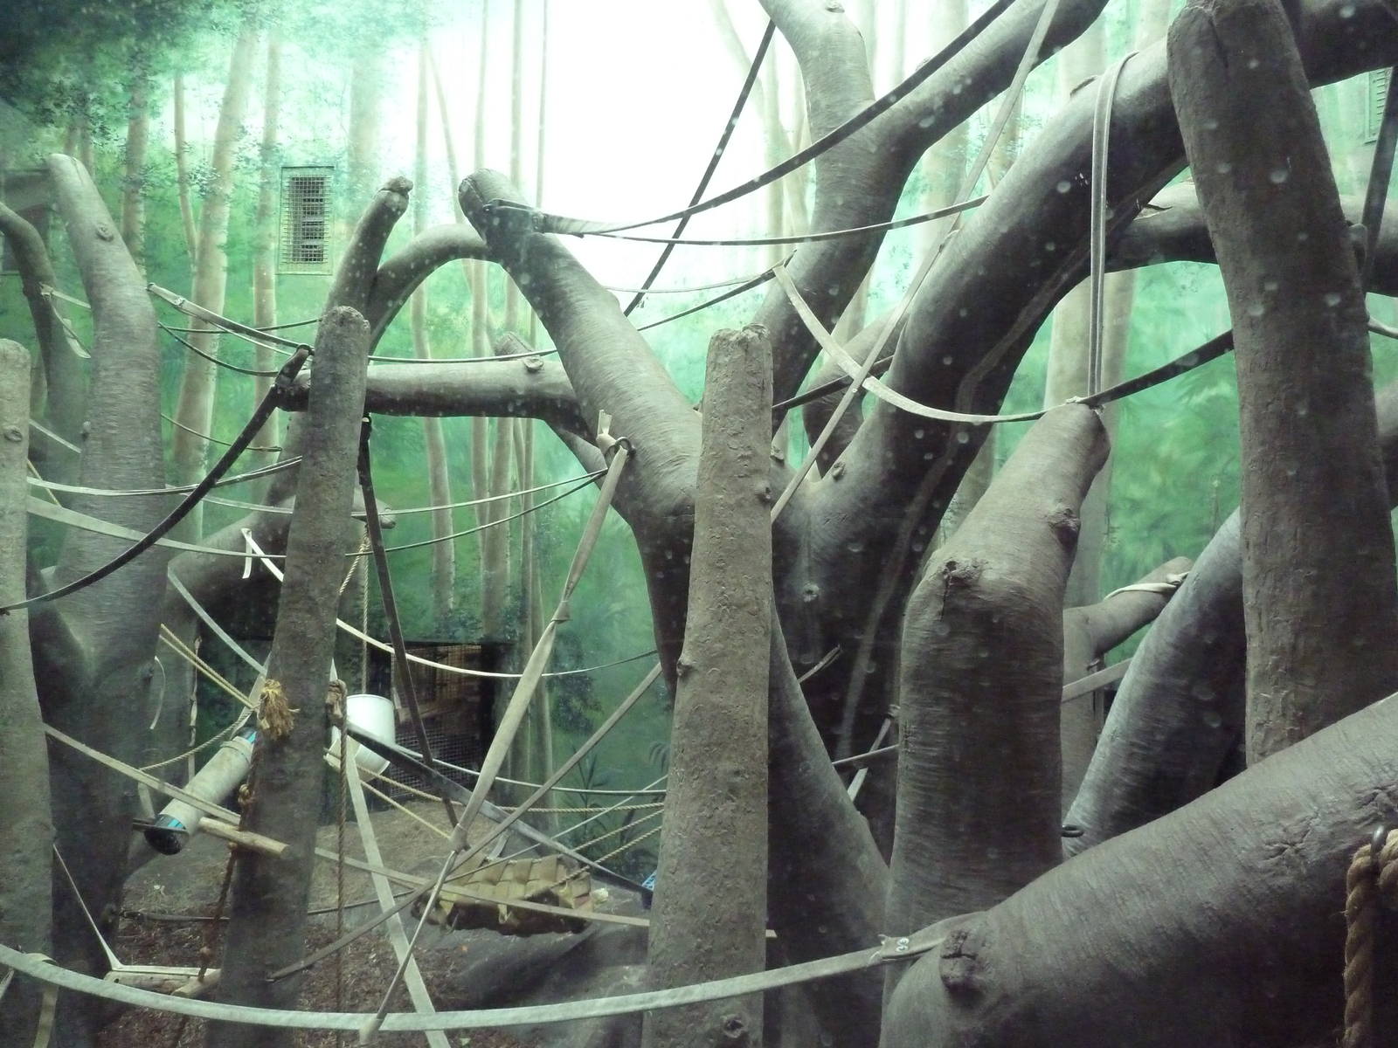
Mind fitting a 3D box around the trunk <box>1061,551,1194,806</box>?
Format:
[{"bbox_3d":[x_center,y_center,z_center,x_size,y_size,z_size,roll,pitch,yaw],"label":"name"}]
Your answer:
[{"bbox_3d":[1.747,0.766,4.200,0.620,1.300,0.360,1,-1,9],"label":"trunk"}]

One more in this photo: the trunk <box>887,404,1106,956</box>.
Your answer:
[{"bbox_3d":[0.766,0.429,2.600,0.550,1.450,0.460,1,-1,9],"label":"trunk"}]

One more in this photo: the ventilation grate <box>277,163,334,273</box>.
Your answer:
[{"bbox_3d":[-2.470,-1.906,6.350,0.345,0.680,0.045,1,-1,3],"label":"ventilation grate"}]

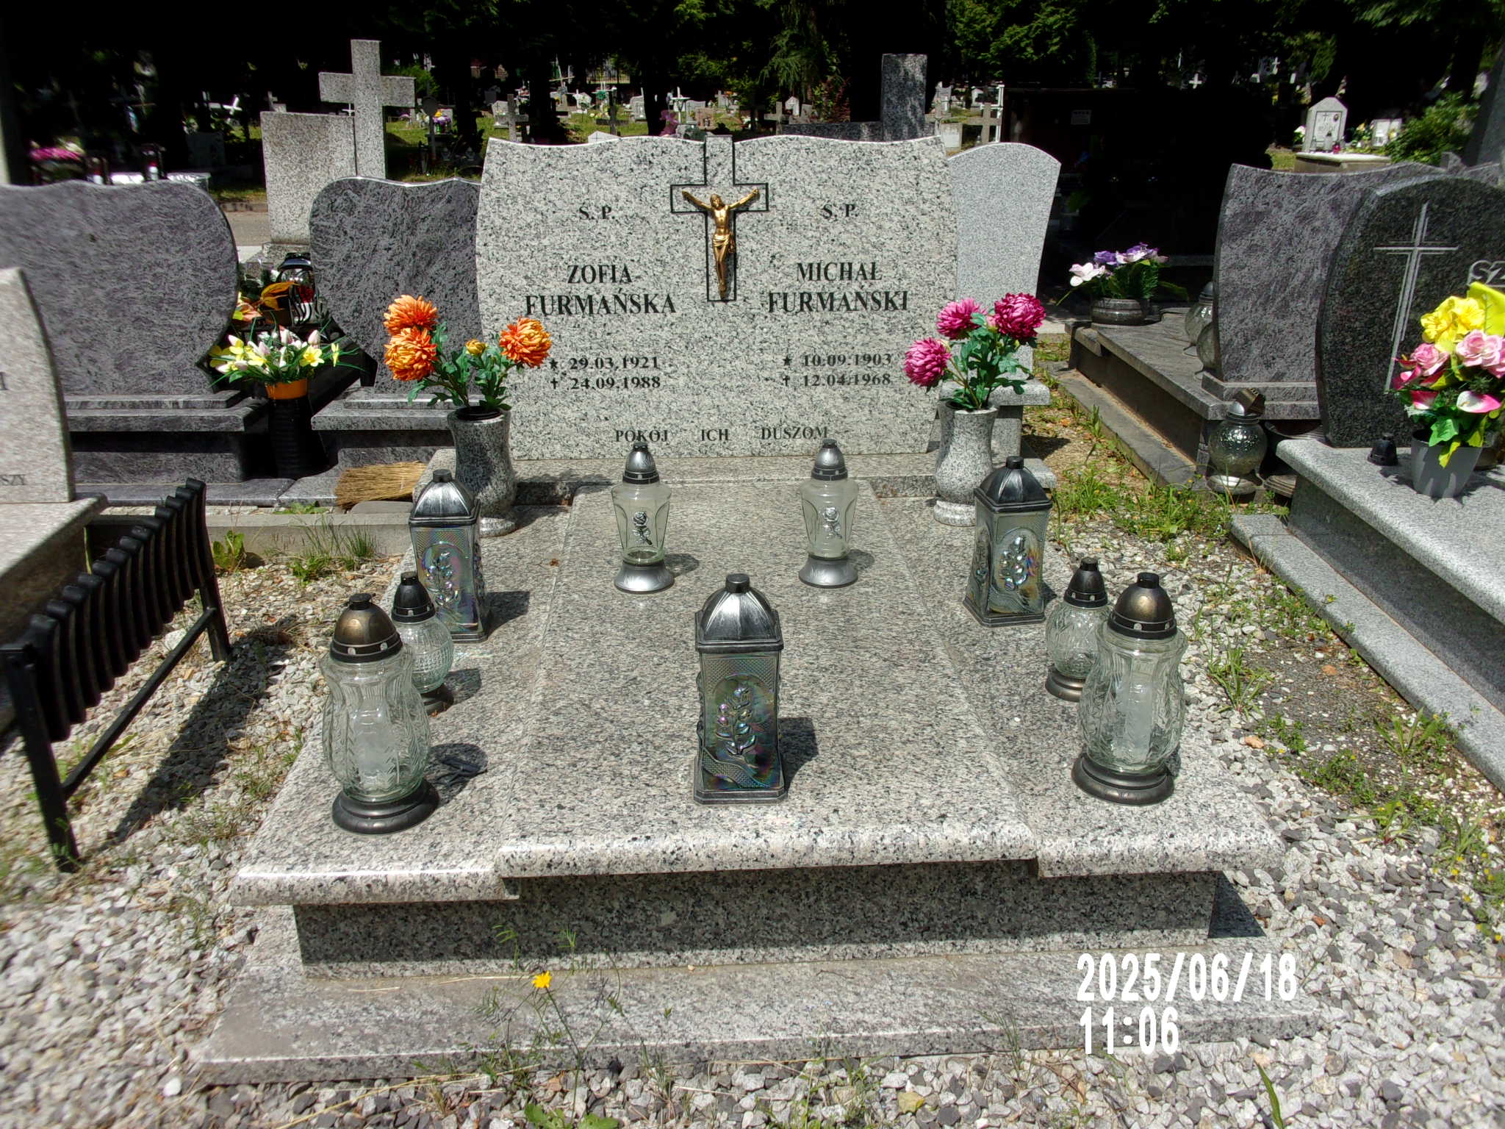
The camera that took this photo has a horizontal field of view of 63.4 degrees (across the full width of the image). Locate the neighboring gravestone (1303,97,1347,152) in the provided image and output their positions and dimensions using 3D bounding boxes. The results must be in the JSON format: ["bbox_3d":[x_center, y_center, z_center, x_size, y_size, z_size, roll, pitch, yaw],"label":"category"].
[{"bbox_3d":[7.751,-5.920,16.396,0.560,0.700,0.100,-8,24,-18],"label":"neighboring gravestone"}]

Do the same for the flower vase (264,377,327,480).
[{"bbox_3d":[-1.516,-0.455,4.031,0.150,0.313,0.150,-2,22,-3],"label":"flower vase"}]

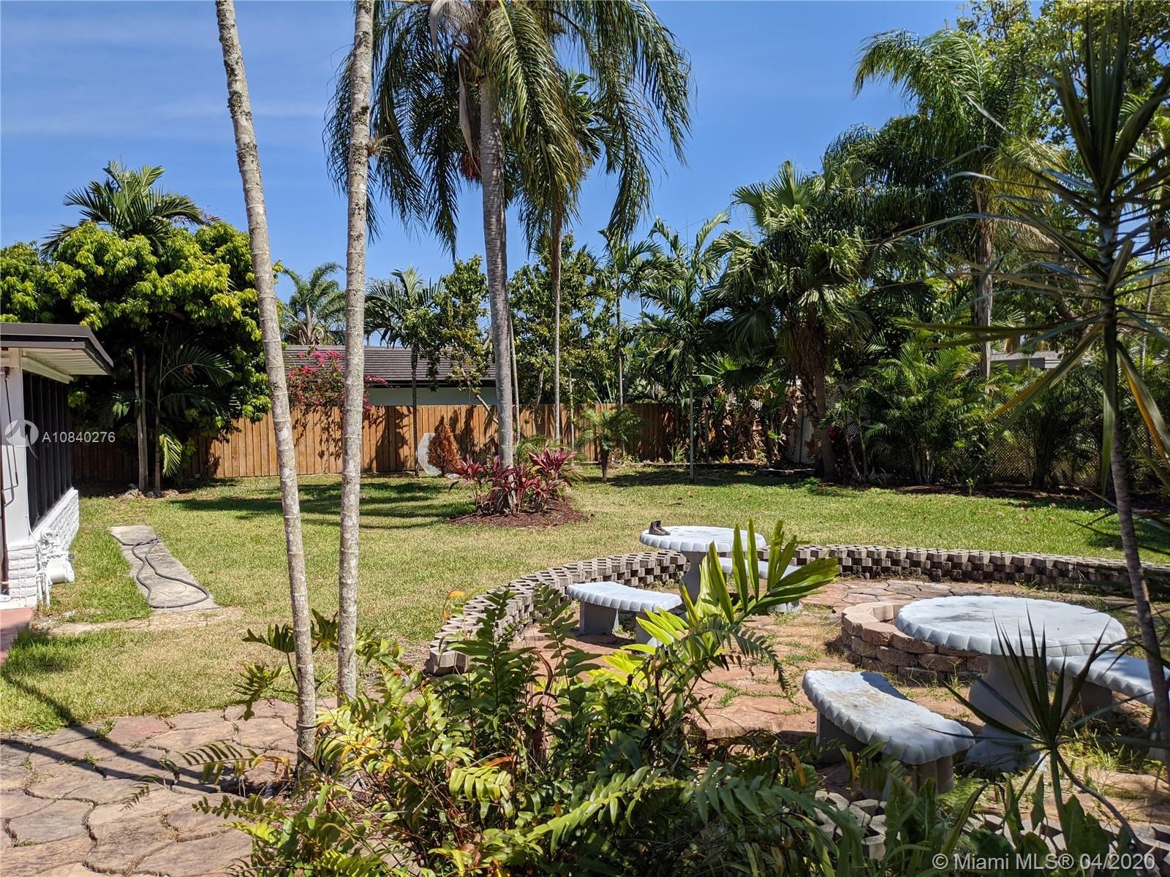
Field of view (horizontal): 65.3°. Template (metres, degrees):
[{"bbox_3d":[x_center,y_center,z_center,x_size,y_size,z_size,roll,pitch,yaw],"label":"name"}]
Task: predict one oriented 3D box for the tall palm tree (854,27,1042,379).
[{"bbox_3d":[8.679,-4.804,21.800,4.664,10.066,4.664,-1,2,0],"label":"tall palm tree"}]

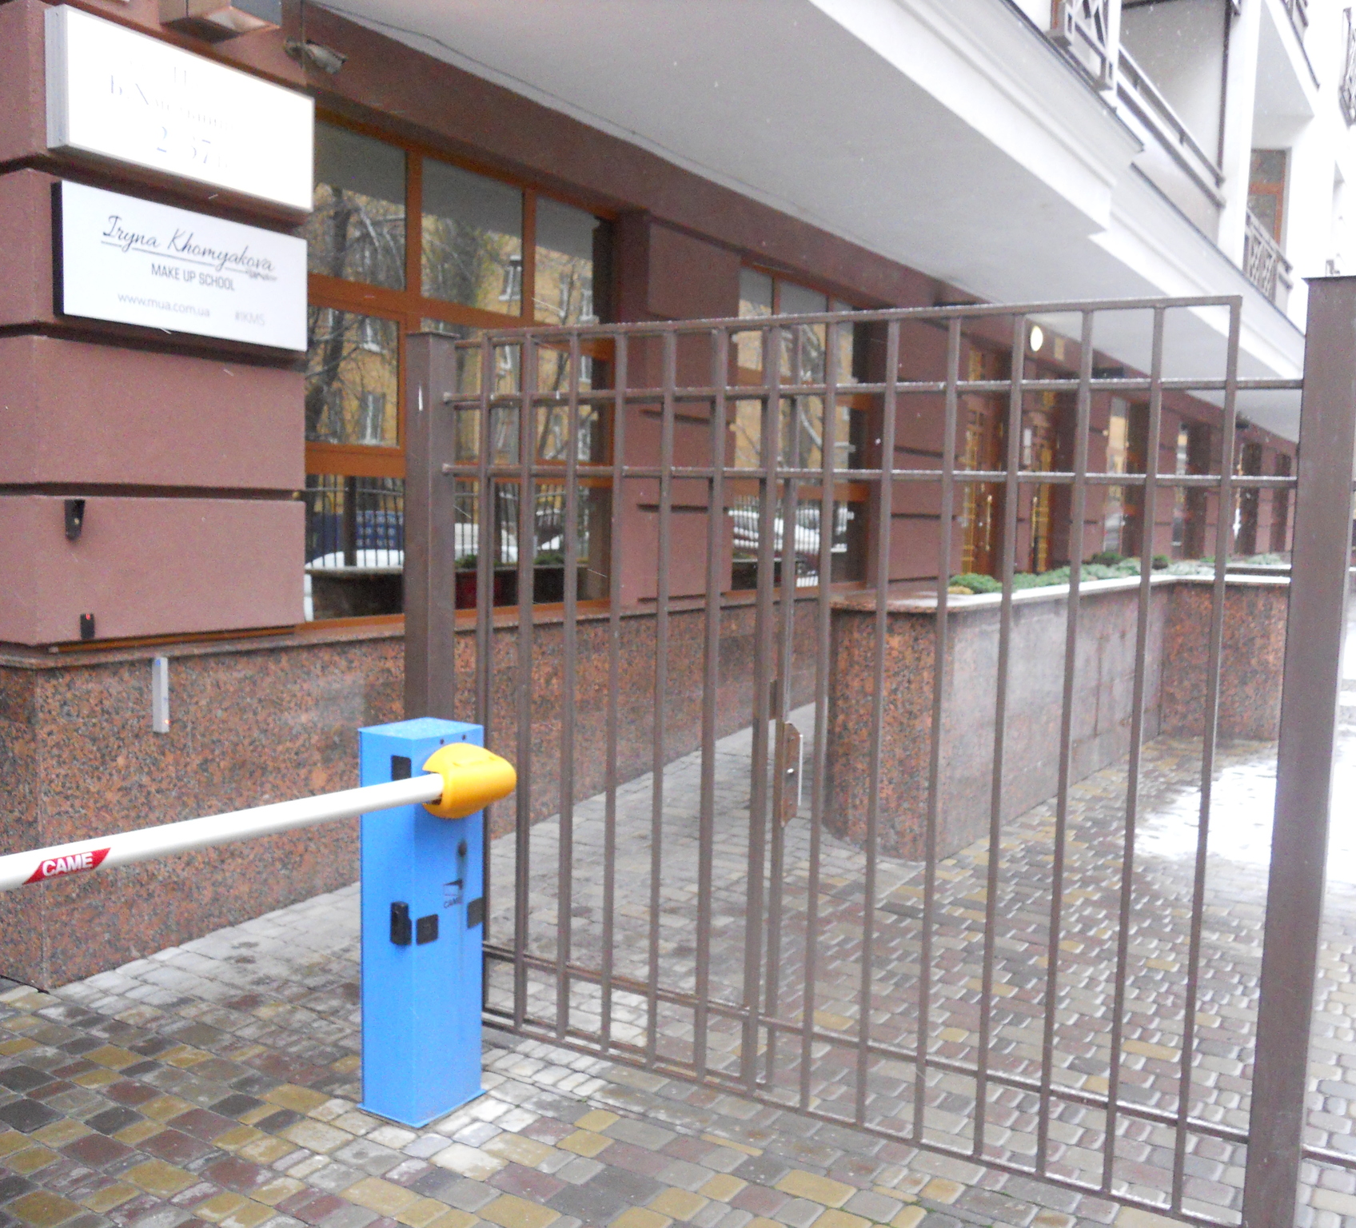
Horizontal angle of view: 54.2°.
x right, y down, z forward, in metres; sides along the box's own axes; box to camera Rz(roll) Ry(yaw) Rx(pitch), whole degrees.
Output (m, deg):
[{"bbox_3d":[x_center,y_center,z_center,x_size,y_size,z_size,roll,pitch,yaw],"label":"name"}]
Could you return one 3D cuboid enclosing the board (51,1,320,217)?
[{"bbox_3d":[-1.662,-1.685,4.526,0.110,0.412,1.010,4,6,31],"label":"board"}]

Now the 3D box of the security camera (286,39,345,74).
[{"bbox_3d":[-1.352,-2.085,4.955,0.205,0.080,0.115,12,-2,-37],"label":"security camera"}]

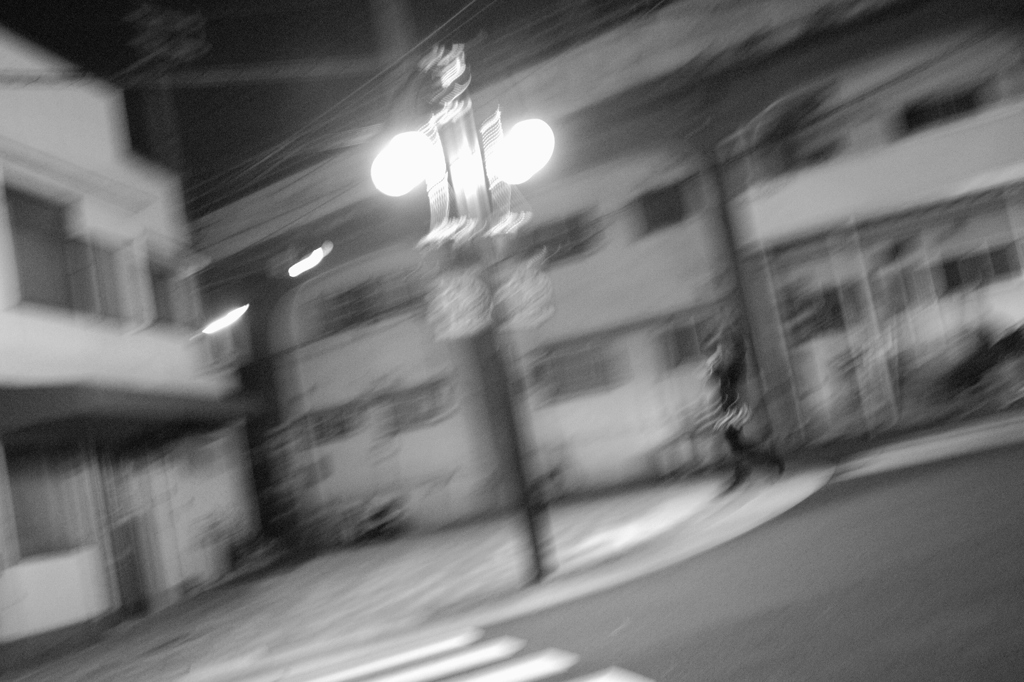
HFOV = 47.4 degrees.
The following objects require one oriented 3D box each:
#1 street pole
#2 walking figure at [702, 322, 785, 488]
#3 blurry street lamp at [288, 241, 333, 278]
[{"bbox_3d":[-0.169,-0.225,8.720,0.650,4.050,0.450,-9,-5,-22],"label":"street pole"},{"bbox_3d":[2.541,0.781,13.294,0.680,1.730,0.500,-9,-5,-18],"label":"walking figure"},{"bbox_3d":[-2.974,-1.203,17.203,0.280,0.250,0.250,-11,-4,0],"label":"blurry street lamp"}]

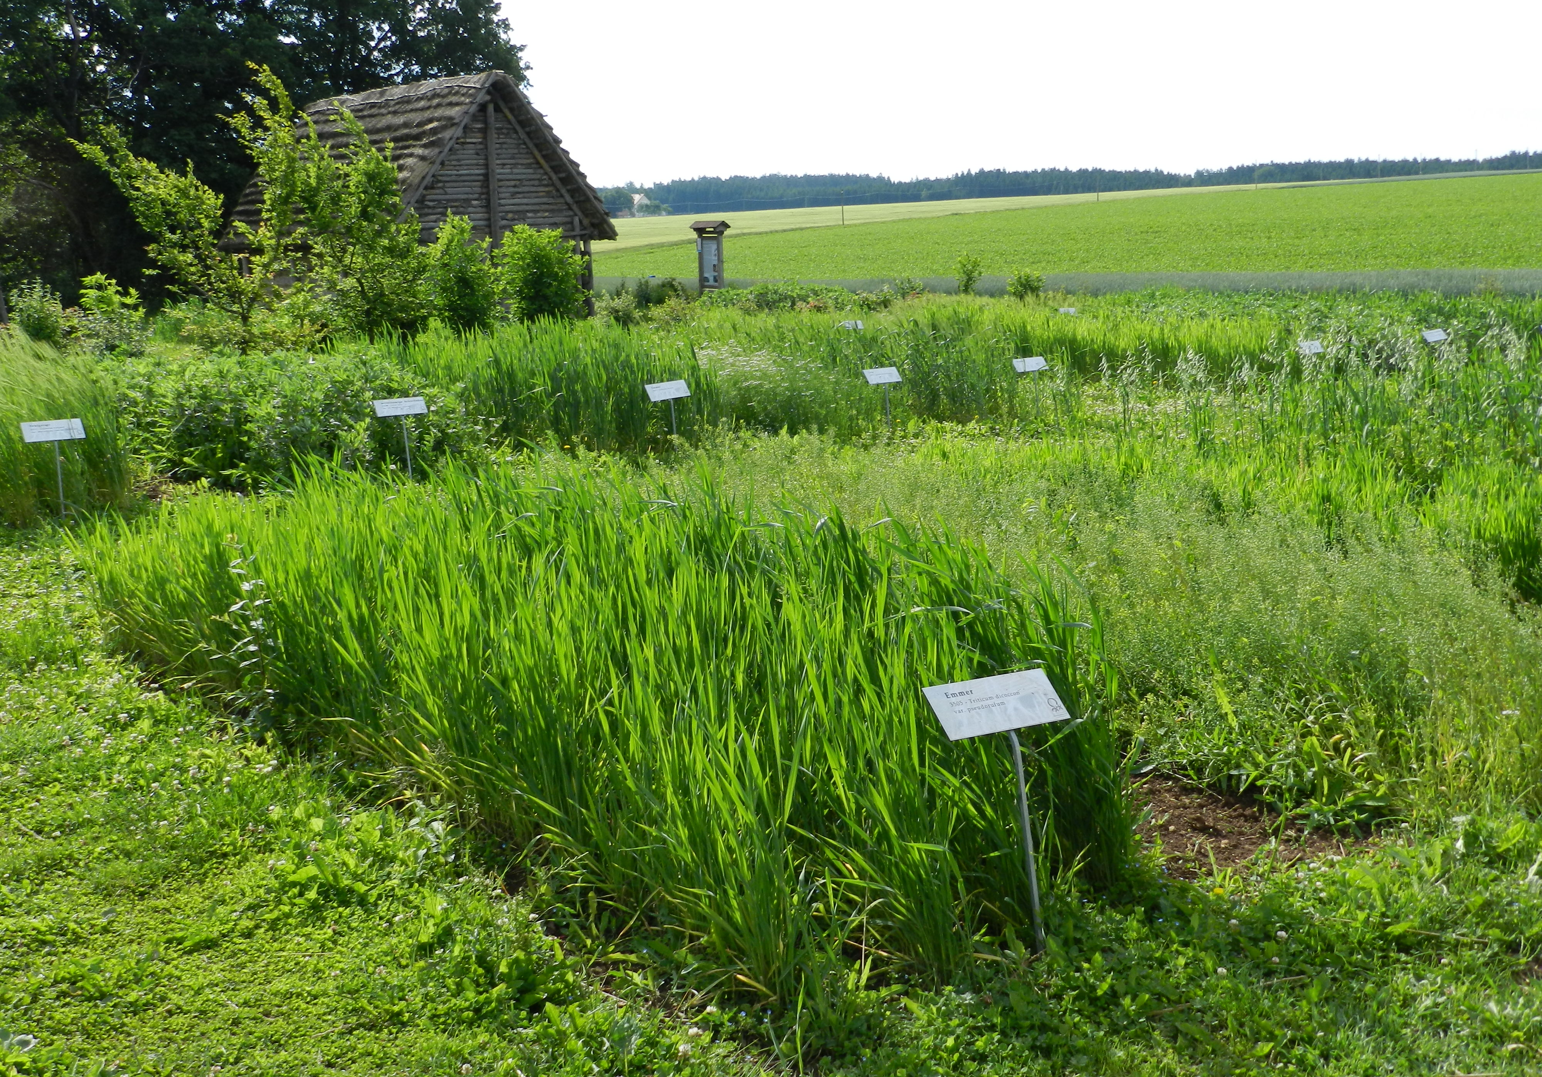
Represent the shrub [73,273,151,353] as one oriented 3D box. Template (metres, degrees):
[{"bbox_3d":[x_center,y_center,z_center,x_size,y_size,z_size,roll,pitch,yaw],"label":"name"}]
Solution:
[{"bbox_3d":[-8.672,-2.945,22.410,1.020,1.100,1.000,-6,12,-20],"label":"shrub"}]

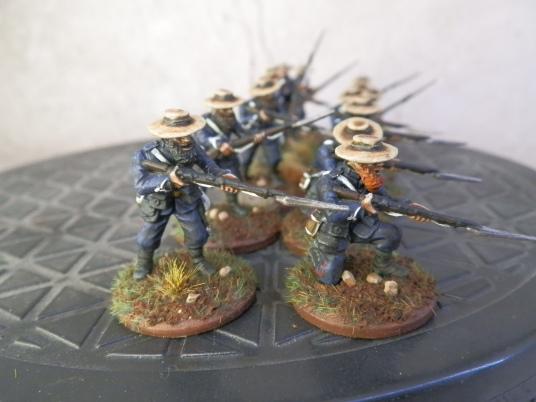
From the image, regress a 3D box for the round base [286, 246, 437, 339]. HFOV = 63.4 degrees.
[{"bbox_3d":[0.016,0.015,0.076,0.025,0.004,0.025,-3,19,1],"label":"round base"}]

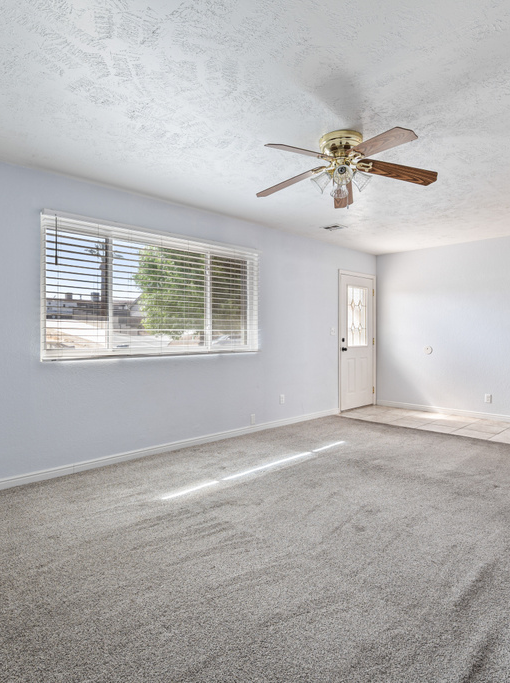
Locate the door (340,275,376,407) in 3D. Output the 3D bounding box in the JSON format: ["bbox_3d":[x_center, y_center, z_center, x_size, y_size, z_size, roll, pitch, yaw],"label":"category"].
[{"bbox_3d":[1.601,0.021,6.243,0.897,2.035,0.045,-1,1,-43],"label":"door"}]

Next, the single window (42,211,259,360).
[{"bbox_3d":[-0.819,-0.453,3.948,2.340,1.190,0.075,-1,1,-43],"label":"single window"}]

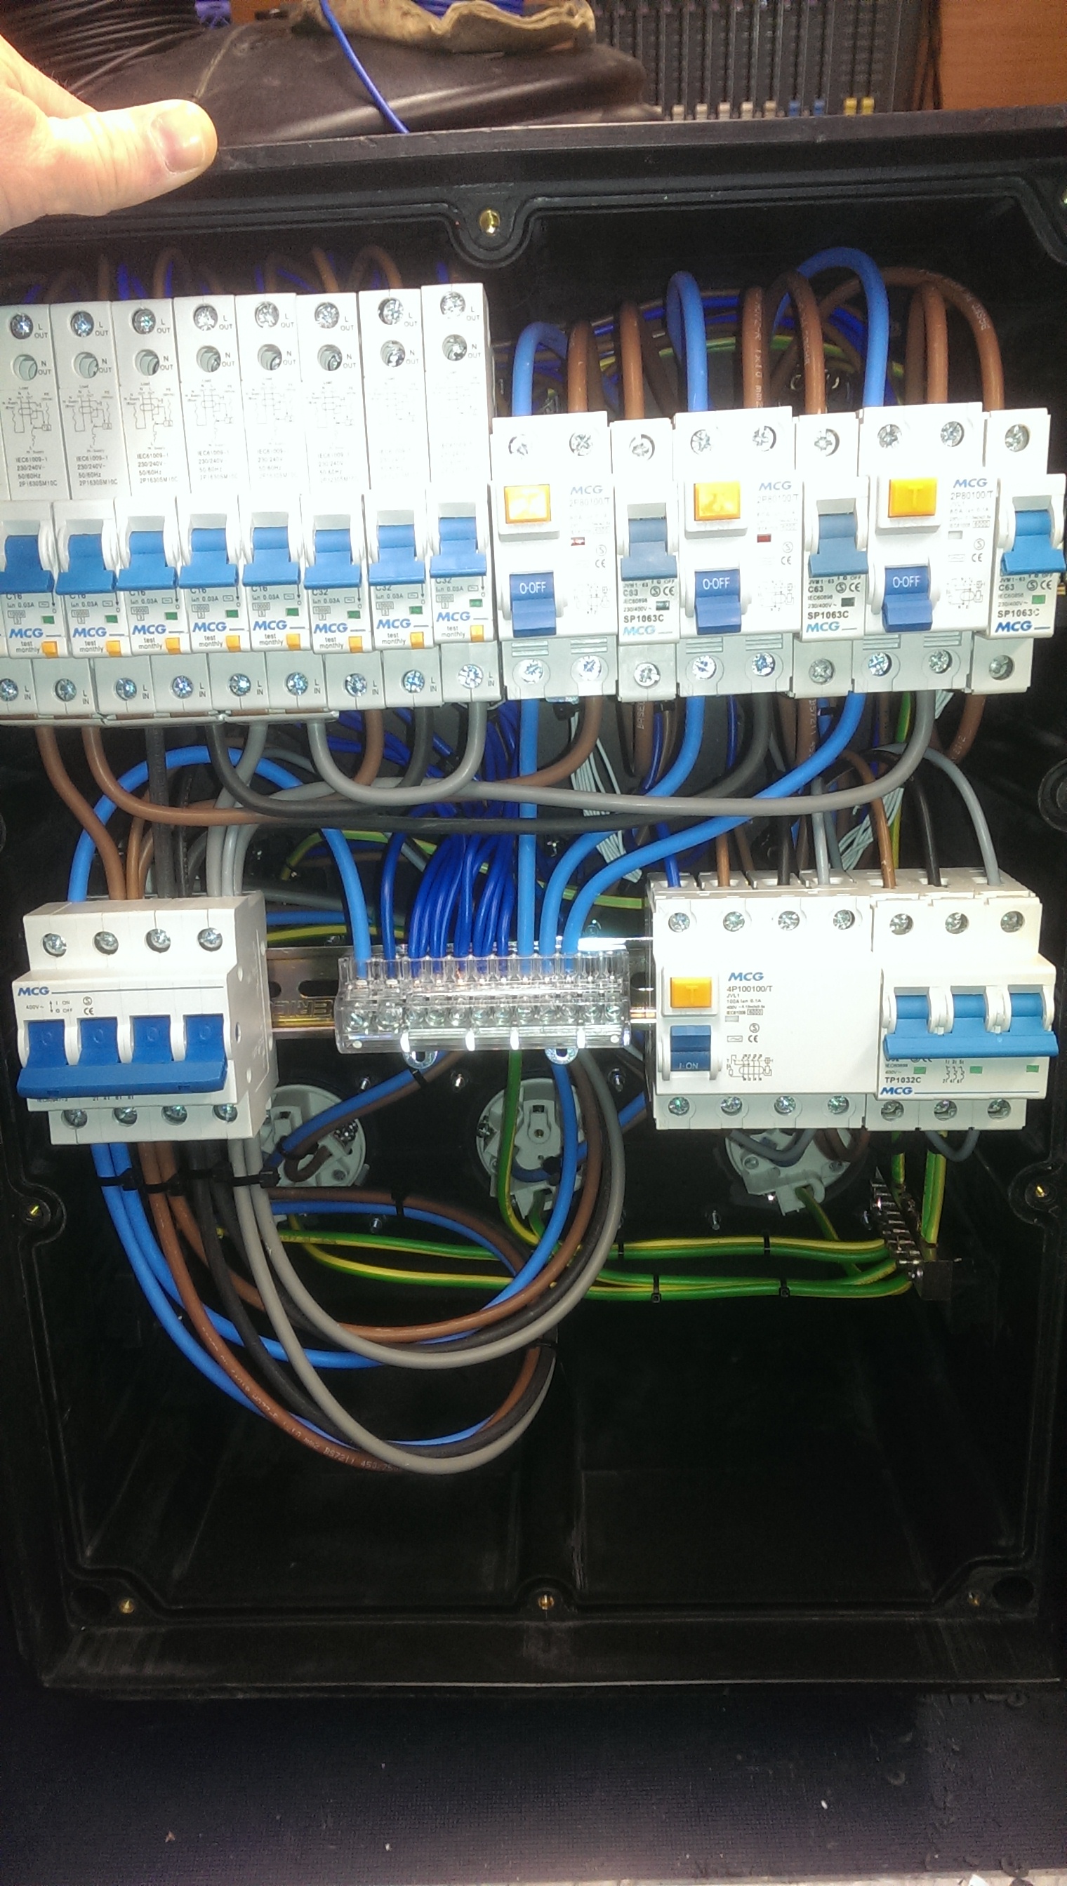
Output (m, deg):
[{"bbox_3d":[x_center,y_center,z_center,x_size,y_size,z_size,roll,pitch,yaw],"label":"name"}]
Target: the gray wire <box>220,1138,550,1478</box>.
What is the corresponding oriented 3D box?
[{"bbox_3d":[-0.052,0.130,0.542,0.116,0.130,0.076,-1,15,3],"label":"gray wire"}]

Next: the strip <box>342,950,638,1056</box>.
[{"bbox_3d":[-0.017,0.020,0.505,0.104,0.032,0.035,-1,15,3],"label":"strip"}]

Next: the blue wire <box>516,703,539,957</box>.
[{"bbox_3d":[-0.002,-0.038,0.477,0.007,0.100,0.023,-1,15,3],"label":"blue wire"}]

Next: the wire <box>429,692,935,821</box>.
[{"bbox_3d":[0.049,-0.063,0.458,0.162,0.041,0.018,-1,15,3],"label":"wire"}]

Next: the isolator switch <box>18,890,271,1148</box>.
[{"bbox_3d":[-0.136,0.027,0.493,0.072,0.083,0.075,-1,15,3],"label":"isolator switch"}]

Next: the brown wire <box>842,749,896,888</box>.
[{"bbox_3d":[0.118,-0.043,0.490,0.015,0.048,0.030,-1,15,3],"label":"brown wire"}]

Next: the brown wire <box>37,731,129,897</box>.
[{"bbox_3d":[-0.154,-0.044,0.480,0.019,0.070,0.022,-1,15,3],"label":"brown wire"}]

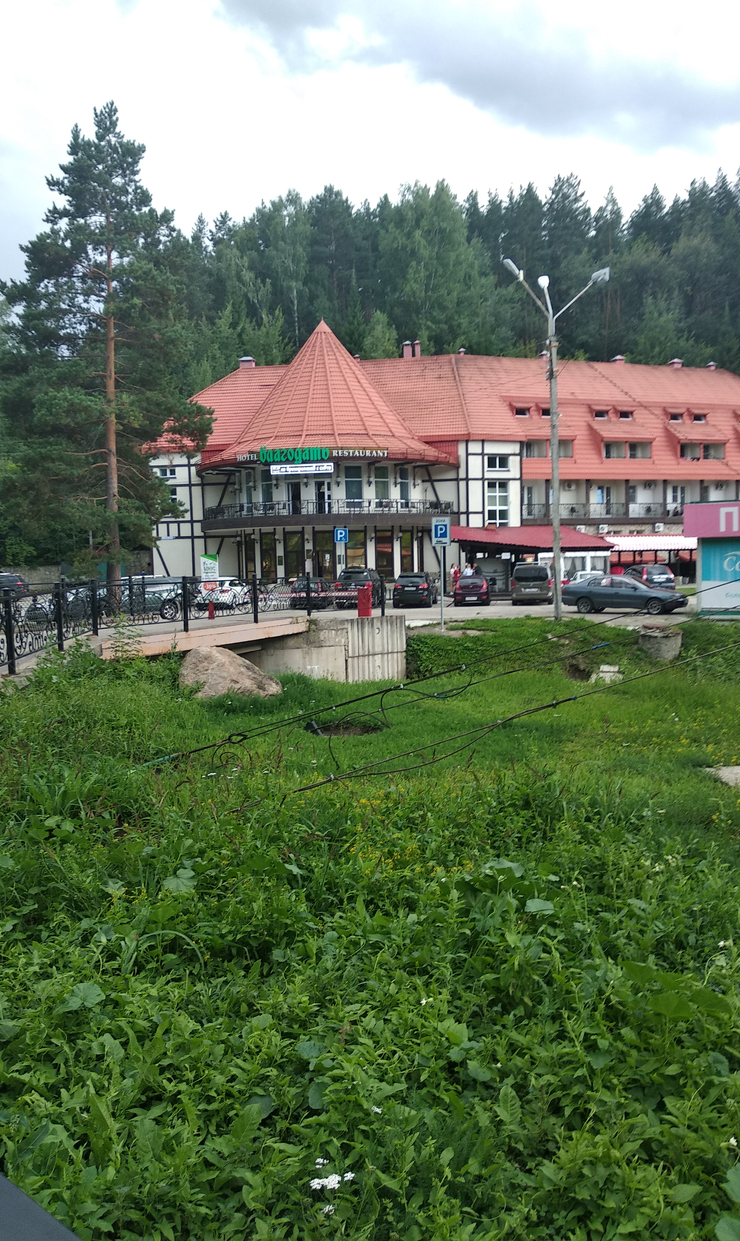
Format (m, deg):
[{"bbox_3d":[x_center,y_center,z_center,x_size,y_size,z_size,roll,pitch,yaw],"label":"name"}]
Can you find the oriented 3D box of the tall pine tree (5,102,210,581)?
[{"bbox_3d":[-10.663,-10.343,37.885,8.300,20.600,8.000,-1,3,0],"label":"tall pine tree"}]

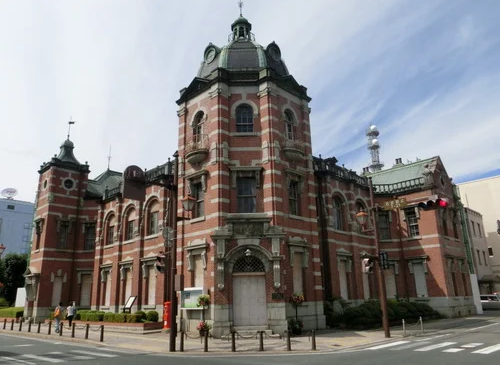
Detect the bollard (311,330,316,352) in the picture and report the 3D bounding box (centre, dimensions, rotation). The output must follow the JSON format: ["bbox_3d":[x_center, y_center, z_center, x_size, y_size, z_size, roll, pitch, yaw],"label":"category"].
[{"bbox_3d":[2.190,5.452,14.011,0.130,0.680,0.130,-1,-16,-1],"label":"bollard"}]

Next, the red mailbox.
[{"bbox_3d":[-4.111,6.694,20.404,0.400,1.343,0.400,-12,-19,32],"label":"red mailbox"}]

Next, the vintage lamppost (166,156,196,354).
[{"bbox_3d":[-2.568,2.441,15.694,0.950,7.590,0.420,14,-23,-43],"label":"vintage lamppost"}]

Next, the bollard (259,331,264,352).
[{"bbox_3d":[0.387,5.485,13.965,0.170,0.626,0.170,-1,-16,0],"label":"bollard"}]

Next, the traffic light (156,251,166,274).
[{"bbox_3d":[-3.349,3.035,15.305,0.300,0.750,0.360,14,-23,-43],"label":"traffic light"}]

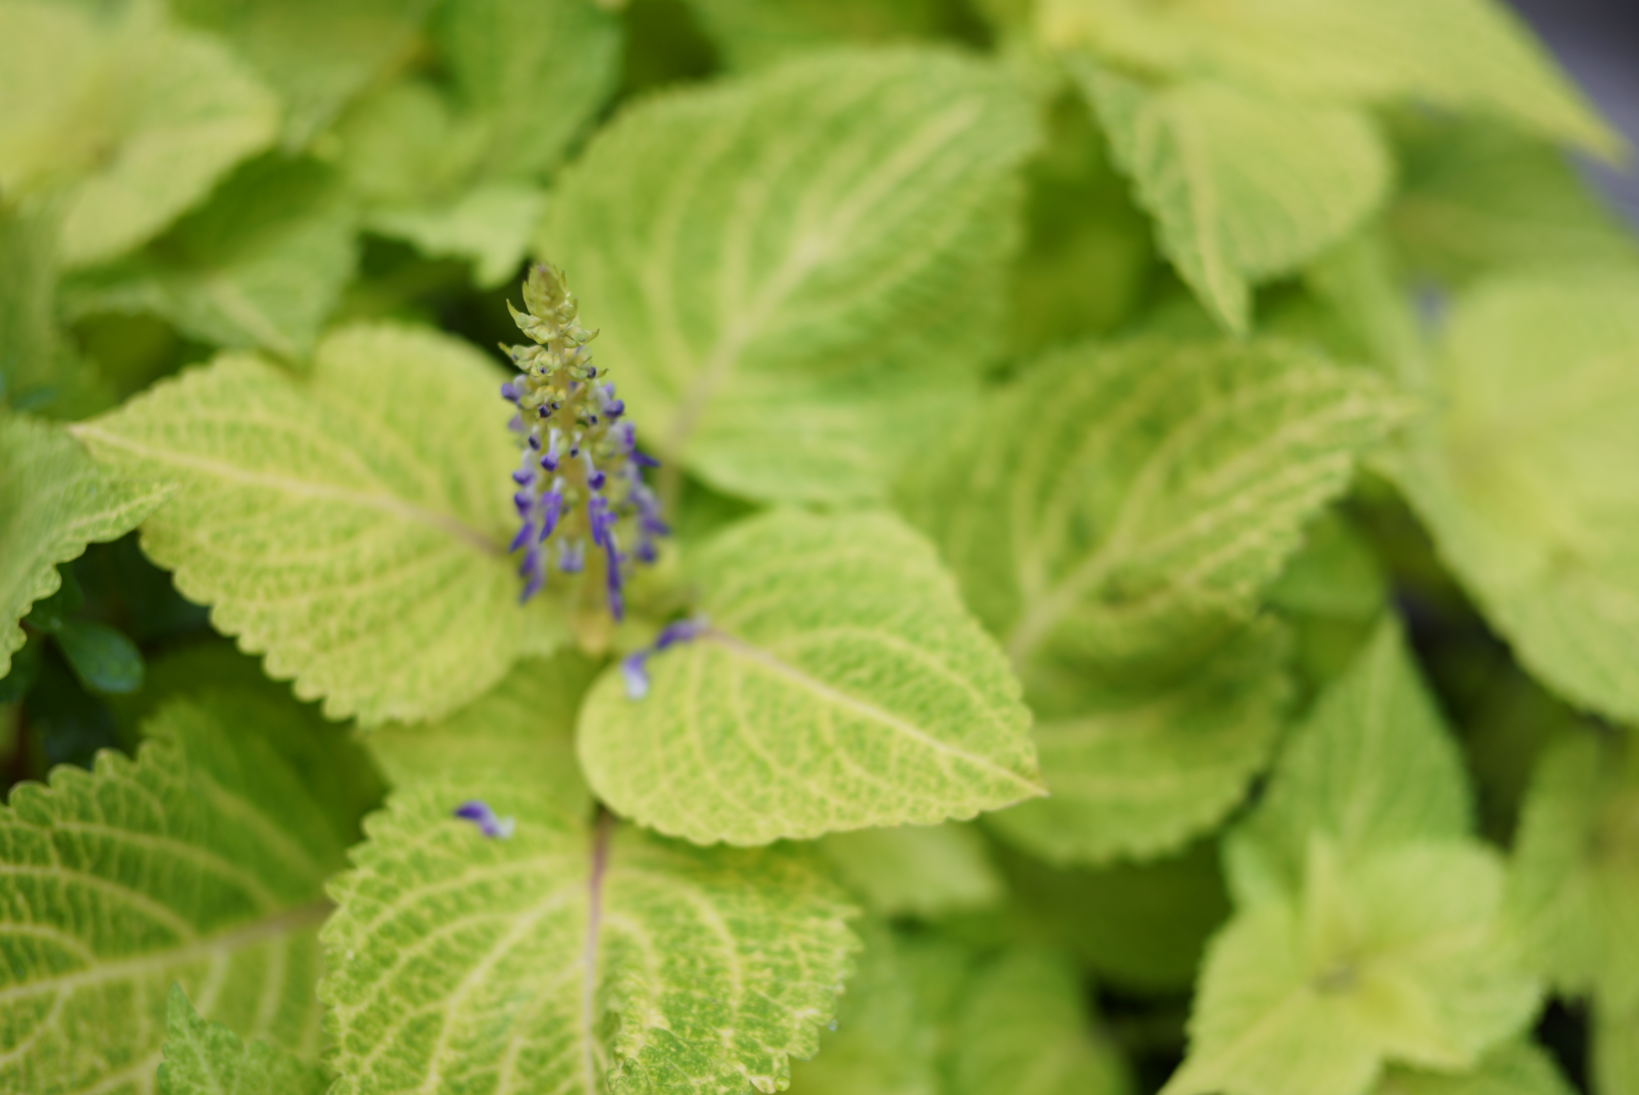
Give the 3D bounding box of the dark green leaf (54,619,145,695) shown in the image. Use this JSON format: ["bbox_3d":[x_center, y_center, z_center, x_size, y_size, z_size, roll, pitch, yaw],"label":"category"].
[{"bbox_3d":[-0.159,0.024,0.500,0.028,0.008,0.014,34,50,22],"label":"dark green leaf"}]

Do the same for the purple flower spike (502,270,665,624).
[{"bbox_3d":[-0.051,-0.021,0.467,0.033,0.082,0.033,-2,36,0],"label":"purple flower spike"}]

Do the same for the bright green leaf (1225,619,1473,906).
[{"bbox_3d":[0.127,0.053,0.534,0.054,0.024,0.085,11,61,12],"label":"bright green leaf"}]

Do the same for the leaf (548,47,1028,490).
[{"bbox_3d":[0.001,-0.075,0.529,0.109,0.030,0.133,41,70,7],"label":"leaf"}]

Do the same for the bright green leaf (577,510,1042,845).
[{"bbox_3d":[0.005,0.033,0.469,0.088,0.024,0.081,25,68,17],"label":"bright green leaf"}]

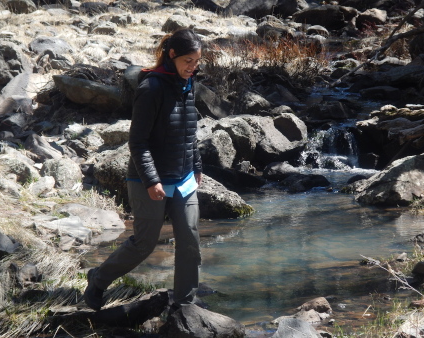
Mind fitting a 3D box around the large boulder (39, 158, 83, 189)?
[{"bbox_3d":[-1.247,0.029,12.608,0.365,0.245,0.307,-1,9,-6],"label":"large boulder"}]

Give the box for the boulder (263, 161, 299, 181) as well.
[{"bbox_3d":[0.645,0.014,14.133,0.334,0.168,0.265,0,9,3],"label":"boulder"}]

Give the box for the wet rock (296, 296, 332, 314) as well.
[{"bbox_3d":[0.603,0.811,9.041,0.214,0.091,0.159,1,9,4],"label":"wet rock"}]

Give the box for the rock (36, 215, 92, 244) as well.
[{"bbox_3d":[-1.067,0.434,10.929,0.402,0.193,0.279,-1,9,-6],"label":"rock"}]

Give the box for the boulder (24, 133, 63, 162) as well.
[{"bbox_3d":[-1.440,-0.184,13.006,0.342,0.240,0.271,-1,9,-6],"label":"boulder"}]

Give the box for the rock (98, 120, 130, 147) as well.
[{"bbox_3d":[-0.824,-0.303,13.000,0.306,0.190,0.260,0,8,0],"label":"rock"}]

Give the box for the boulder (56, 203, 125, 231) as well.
[{"bbox_3d":[-0.926,0.362,11.600,0.528,0.160,0.380,0,8,0],"label":"boulder"}]

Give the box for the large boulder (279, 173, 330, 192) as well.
[{"bbox_3d":[0.820,0.120,13.485,0.443,0.156,0.285,1,9,3],"label":"large boulder"}]

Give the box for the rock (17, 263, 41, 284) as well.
[{"bbox_3d":[-1.097,0.628,9.150,0.144,0.120,0.130,0,8,0],"label":"rock"}]

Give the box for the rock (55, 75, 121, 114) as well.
[{"bbox_3d":[-1.152,-0.704,14.200,0.647,0.300,0.450,0,8,0],"label":"rock"}]

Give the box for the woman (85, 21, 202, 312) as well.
[{"bbox_3d":[-0.394,0.009,8.750,0.680,1.610,0.500,6,10,32],"label":"woman"}]

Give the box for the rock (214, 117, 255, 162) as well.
[{"bbox_3d":[0.201,-0.264,13.600,0.372,0.360,0.380,0,8,0],"label":"rock"}]

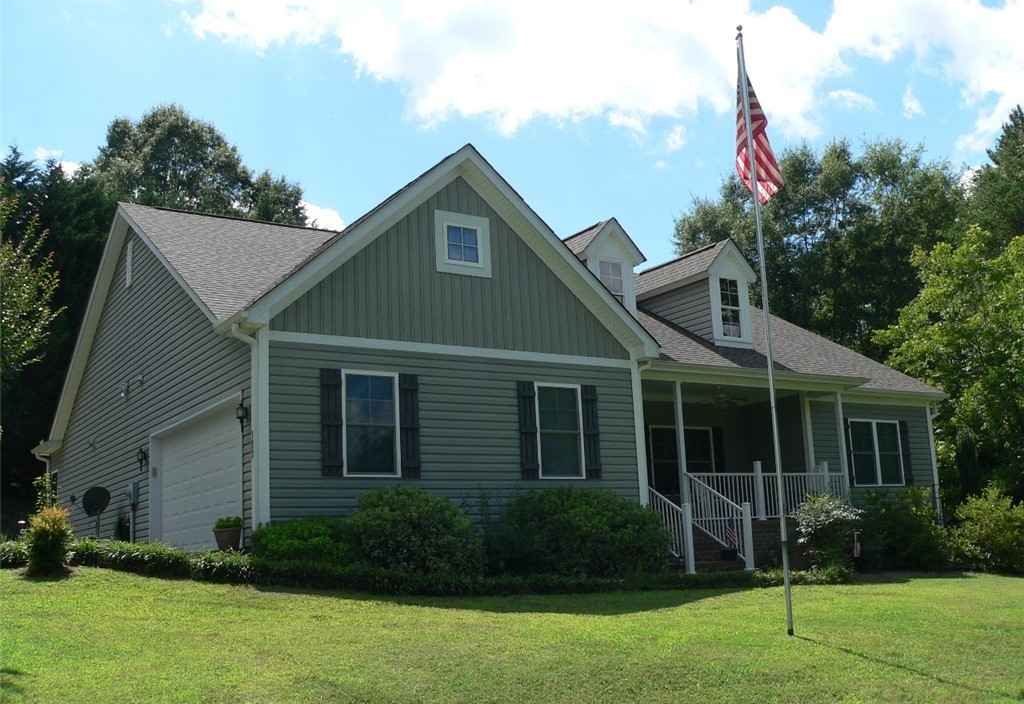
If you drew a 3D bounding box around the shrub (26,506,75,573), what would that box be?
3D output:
[{"bbox_3d":[-5.337,2.170,12.302,0.540,0.760,0.540,5,-13,-32],"label":"shrub"}]

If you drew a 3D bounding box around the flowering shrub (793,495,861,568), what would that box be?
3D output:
[{"bbox_3d":[6.130,3.512,20.718,1.237,1.425,1.175,5,-13,-32],"label":"flowering shrub"}]

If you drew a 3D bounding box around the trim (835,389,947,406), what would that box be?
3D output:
[{"bbox_3d":[8.888,1.002,24.765,4.200,0.250,0.150,5,-13,-32],"label":"trim"}]

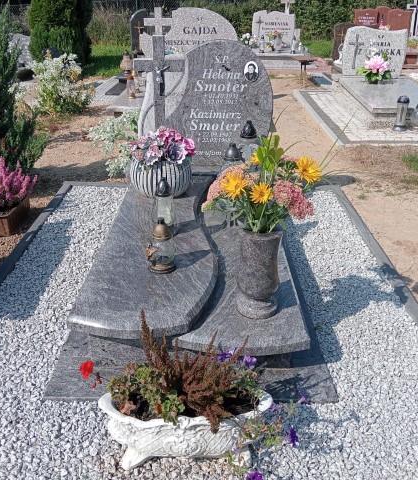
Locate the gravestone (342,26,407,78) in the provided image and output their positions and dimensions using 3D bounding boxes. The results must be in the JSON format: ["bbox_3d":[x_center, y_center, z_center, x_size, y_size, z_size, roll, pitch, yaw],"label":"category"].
[{"bbox_3d":[2.489,-2.820,7.750,0.900,0.708,0.110,2,25,3],"label":"gravestone"}]

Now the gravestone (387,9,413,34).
[{"bbox_3d":[4.304,-4.782,11.671,0.625,0.756,0.141,0,25,0],"label":"gravestone"}]

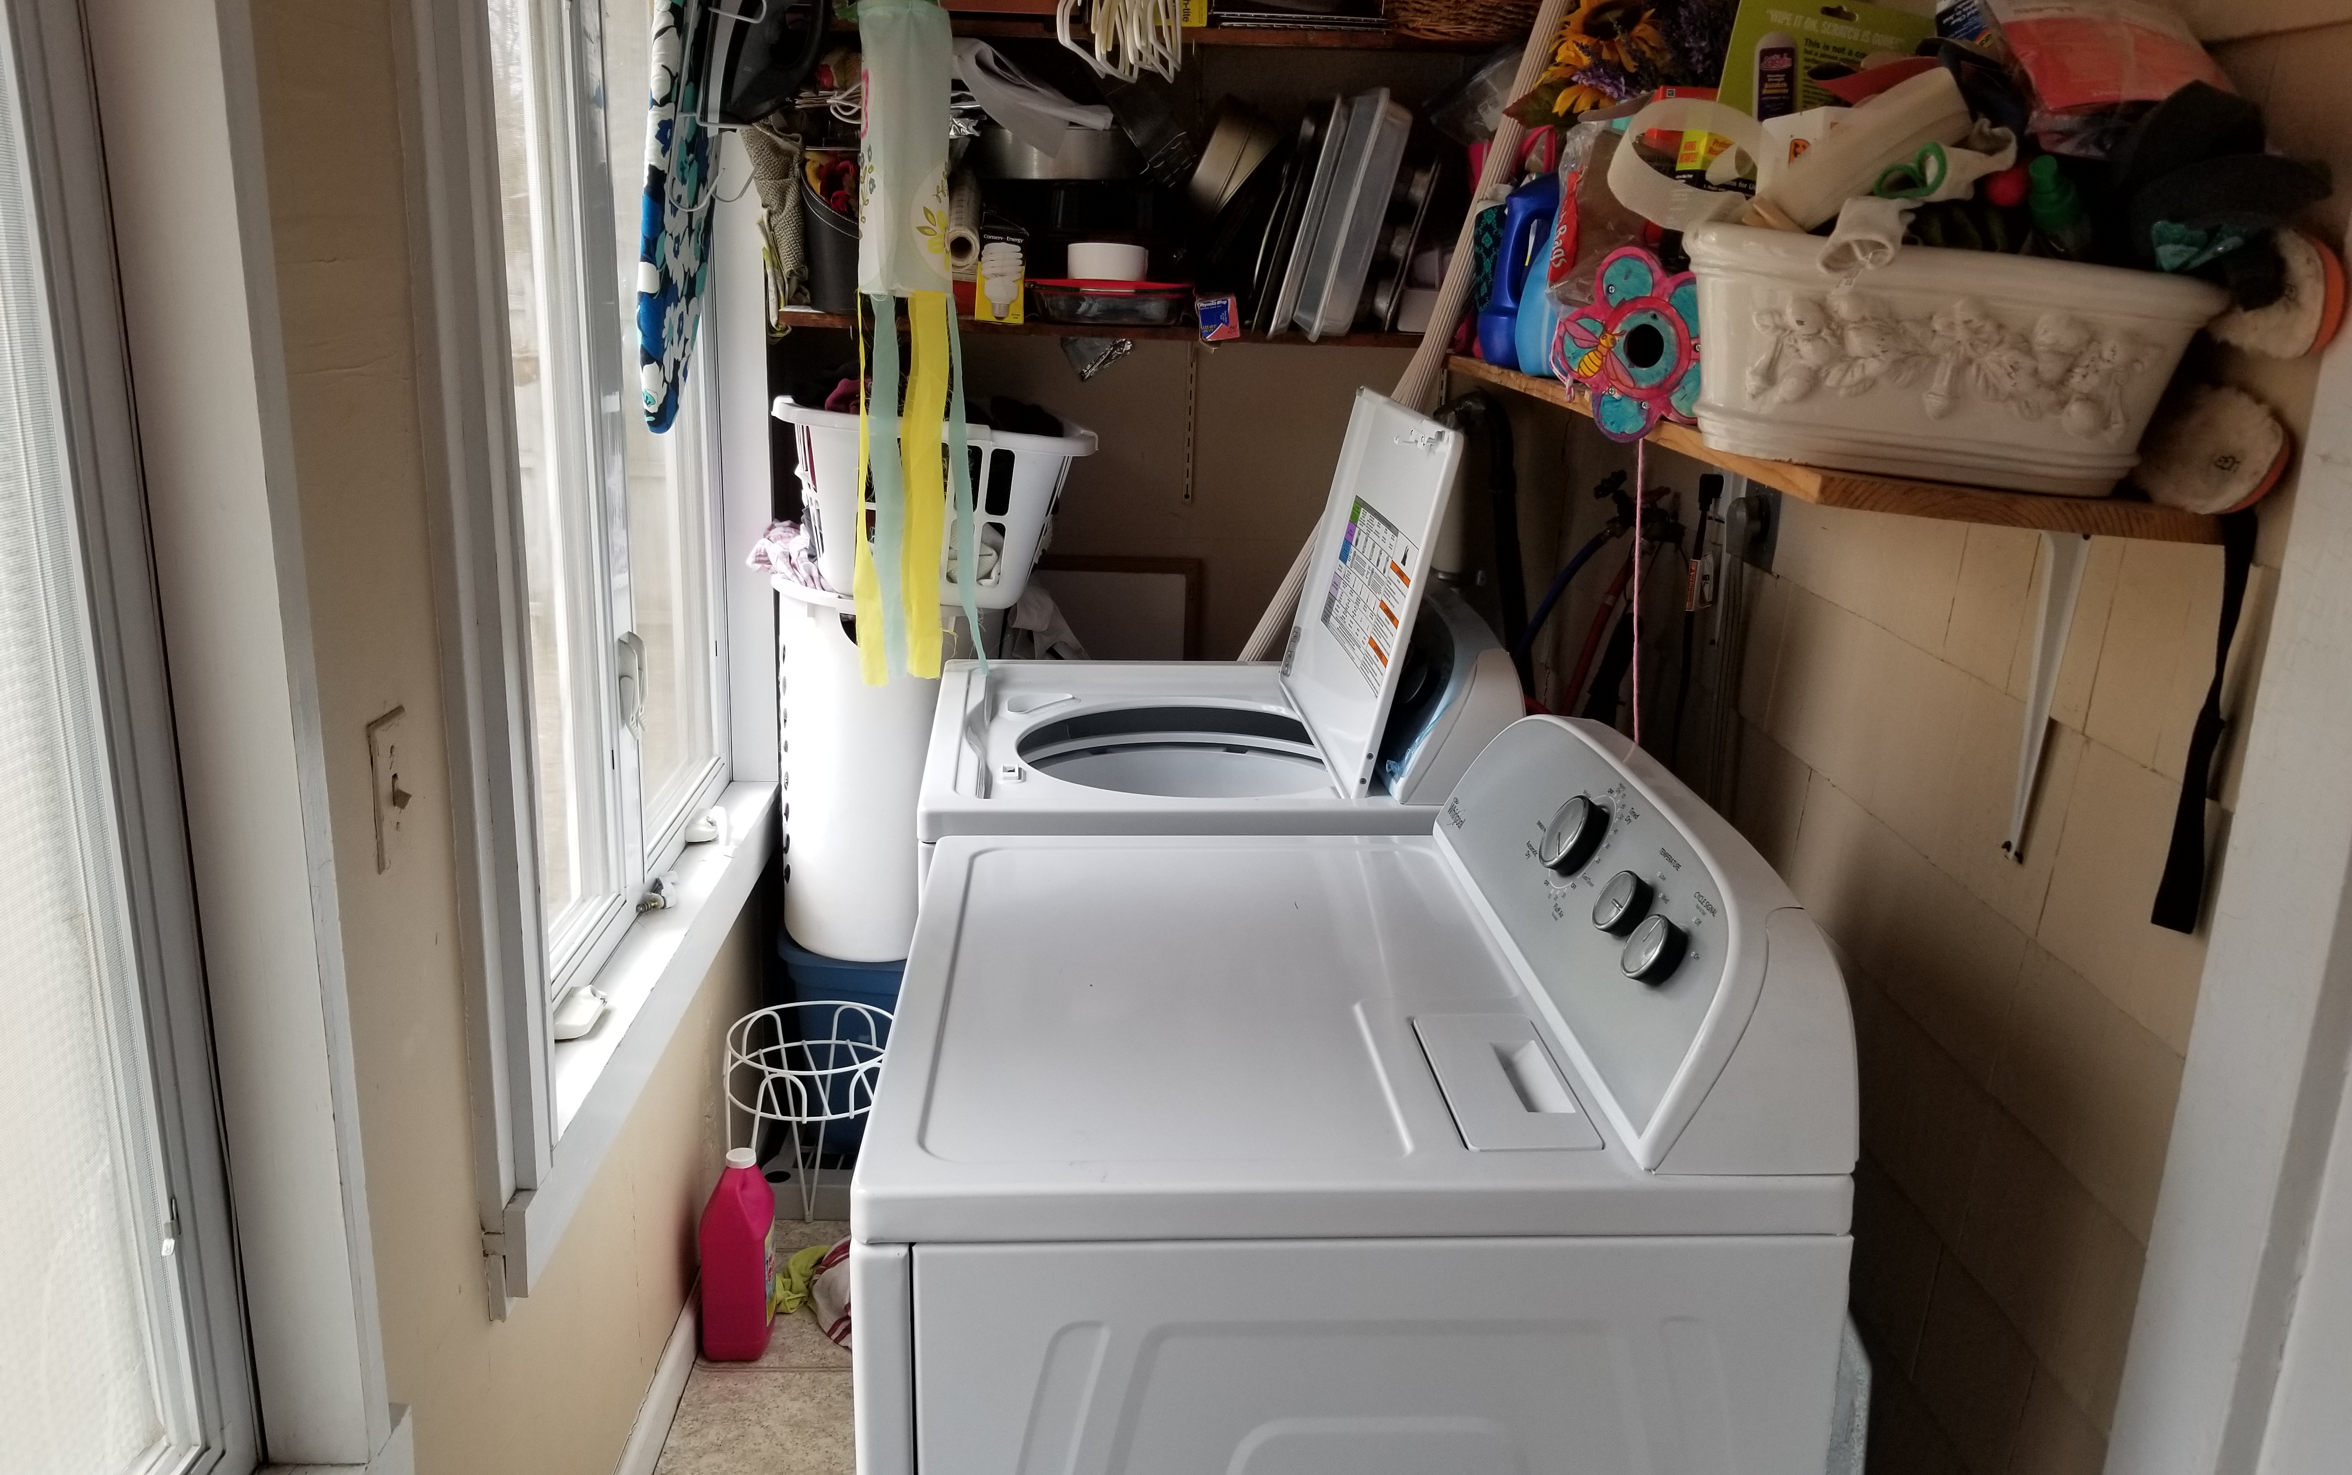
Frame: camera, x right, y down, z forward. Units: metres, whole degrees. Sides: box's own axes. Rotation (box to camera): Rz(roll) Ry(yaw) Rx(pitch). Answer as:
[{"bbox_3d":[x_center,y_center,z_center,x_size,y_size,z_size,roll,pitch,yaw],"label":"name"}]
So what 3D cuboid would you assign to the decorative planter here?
[{"bbox_3d":[0.489,-0.251,1.184,0.335,0.145,0.150,6,15,-4],"label":"decorative planter"}]

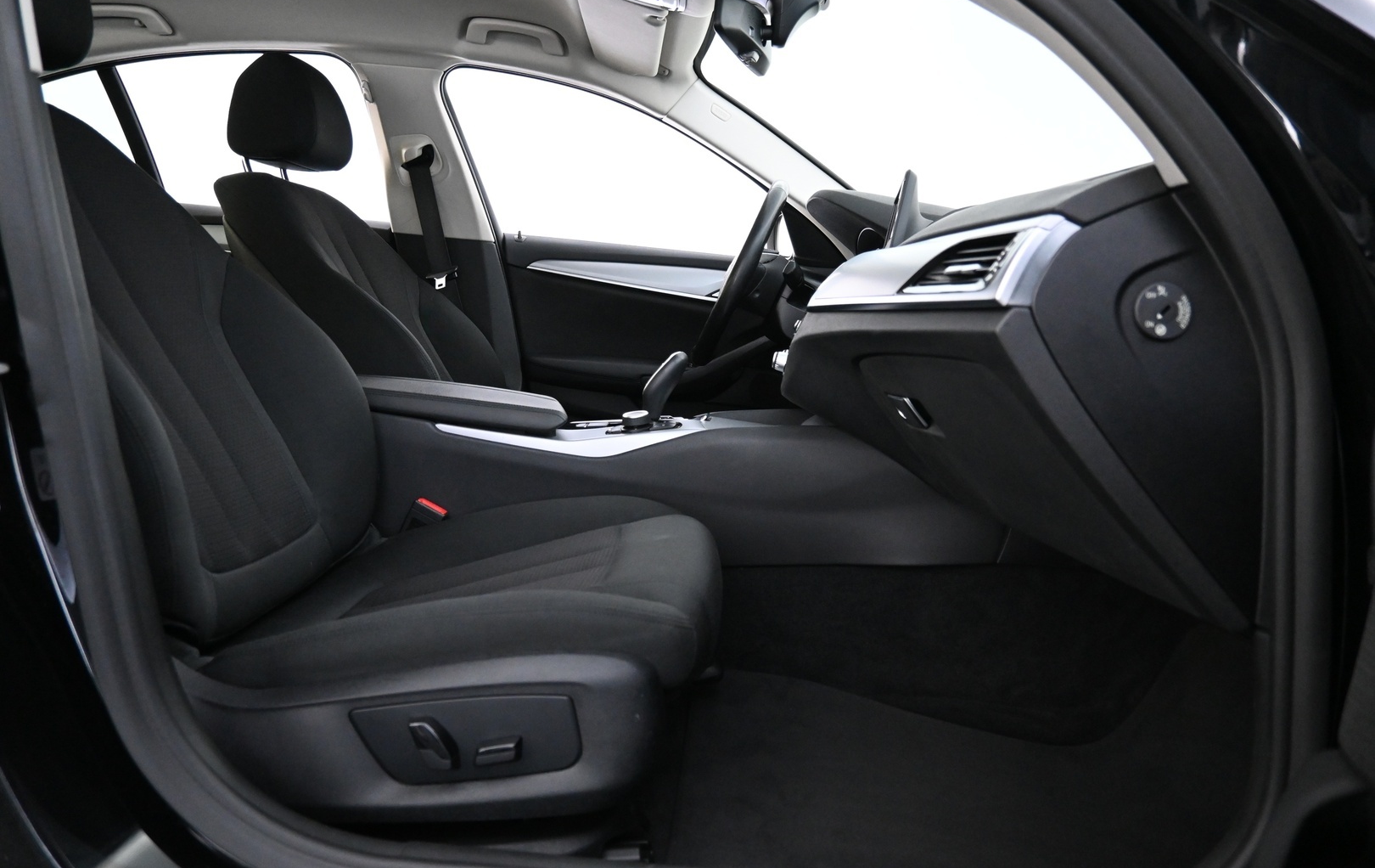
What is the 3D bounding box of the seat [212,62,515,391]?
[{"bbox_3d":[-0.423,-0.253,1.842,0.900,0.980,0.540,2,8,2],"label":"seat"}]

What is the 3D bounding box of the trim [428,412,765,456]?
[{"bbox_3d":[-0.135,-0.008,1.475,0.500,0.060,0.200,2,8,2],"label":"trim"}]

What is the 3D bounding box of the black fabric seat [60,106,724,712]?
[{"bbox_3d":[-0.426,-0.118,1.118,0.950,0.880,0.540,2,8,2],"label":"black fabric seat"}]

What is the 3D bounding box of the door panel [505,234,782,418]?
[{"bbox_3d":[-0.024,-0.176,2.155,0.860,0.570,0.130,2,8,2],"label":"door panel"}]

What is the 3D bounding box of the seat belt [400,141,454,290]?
[{"bbox_3d":[-0.584,-0.486,2.072,0.085,0.340,0.050,-3,19,3],"label":"seat belt"}]

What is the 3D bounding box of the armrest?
[{"bbox_3d":[-0.373,-0.051,1.488,0.370,0.078,0.210,7,8,1],"label":"armrest"}]

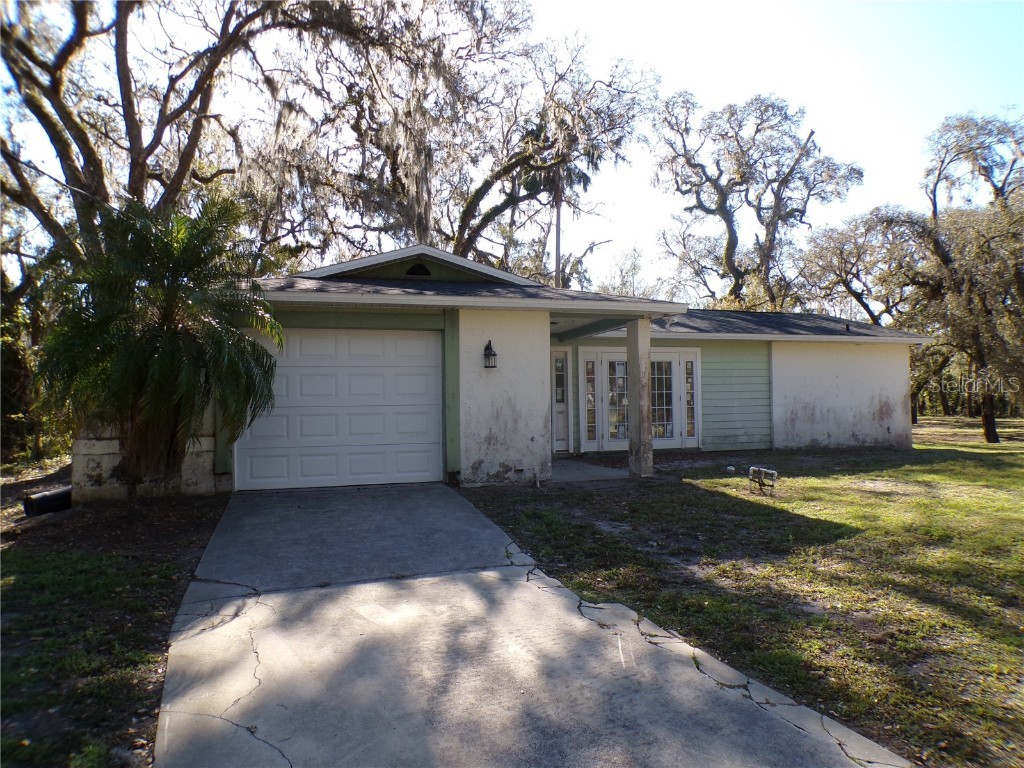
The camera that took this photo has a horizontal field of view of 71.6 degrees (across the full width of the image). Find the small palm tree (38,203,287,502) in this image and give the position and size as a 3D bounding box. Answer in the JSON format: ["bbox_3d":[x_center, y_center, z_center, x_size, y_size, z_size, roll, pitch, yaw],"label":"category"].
[{"bbox_3d":[-4.030,-0.430,8.200,2.750,3.480,2.600,-1,-1,0],"label":"small palm tree"}]

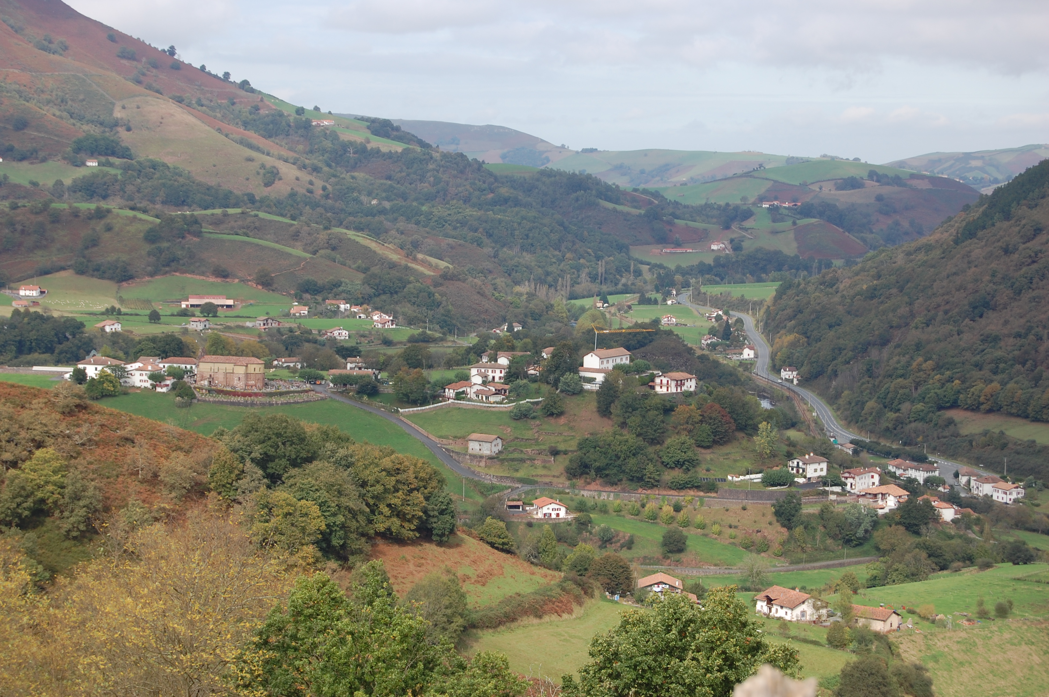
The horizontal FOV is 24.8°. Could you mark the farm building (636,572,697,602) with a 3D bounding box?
[{"bbox_3d":[42.460,70.640,700.660,16.820,7.210,13.940,0,4,7],"label":"farm building"}]

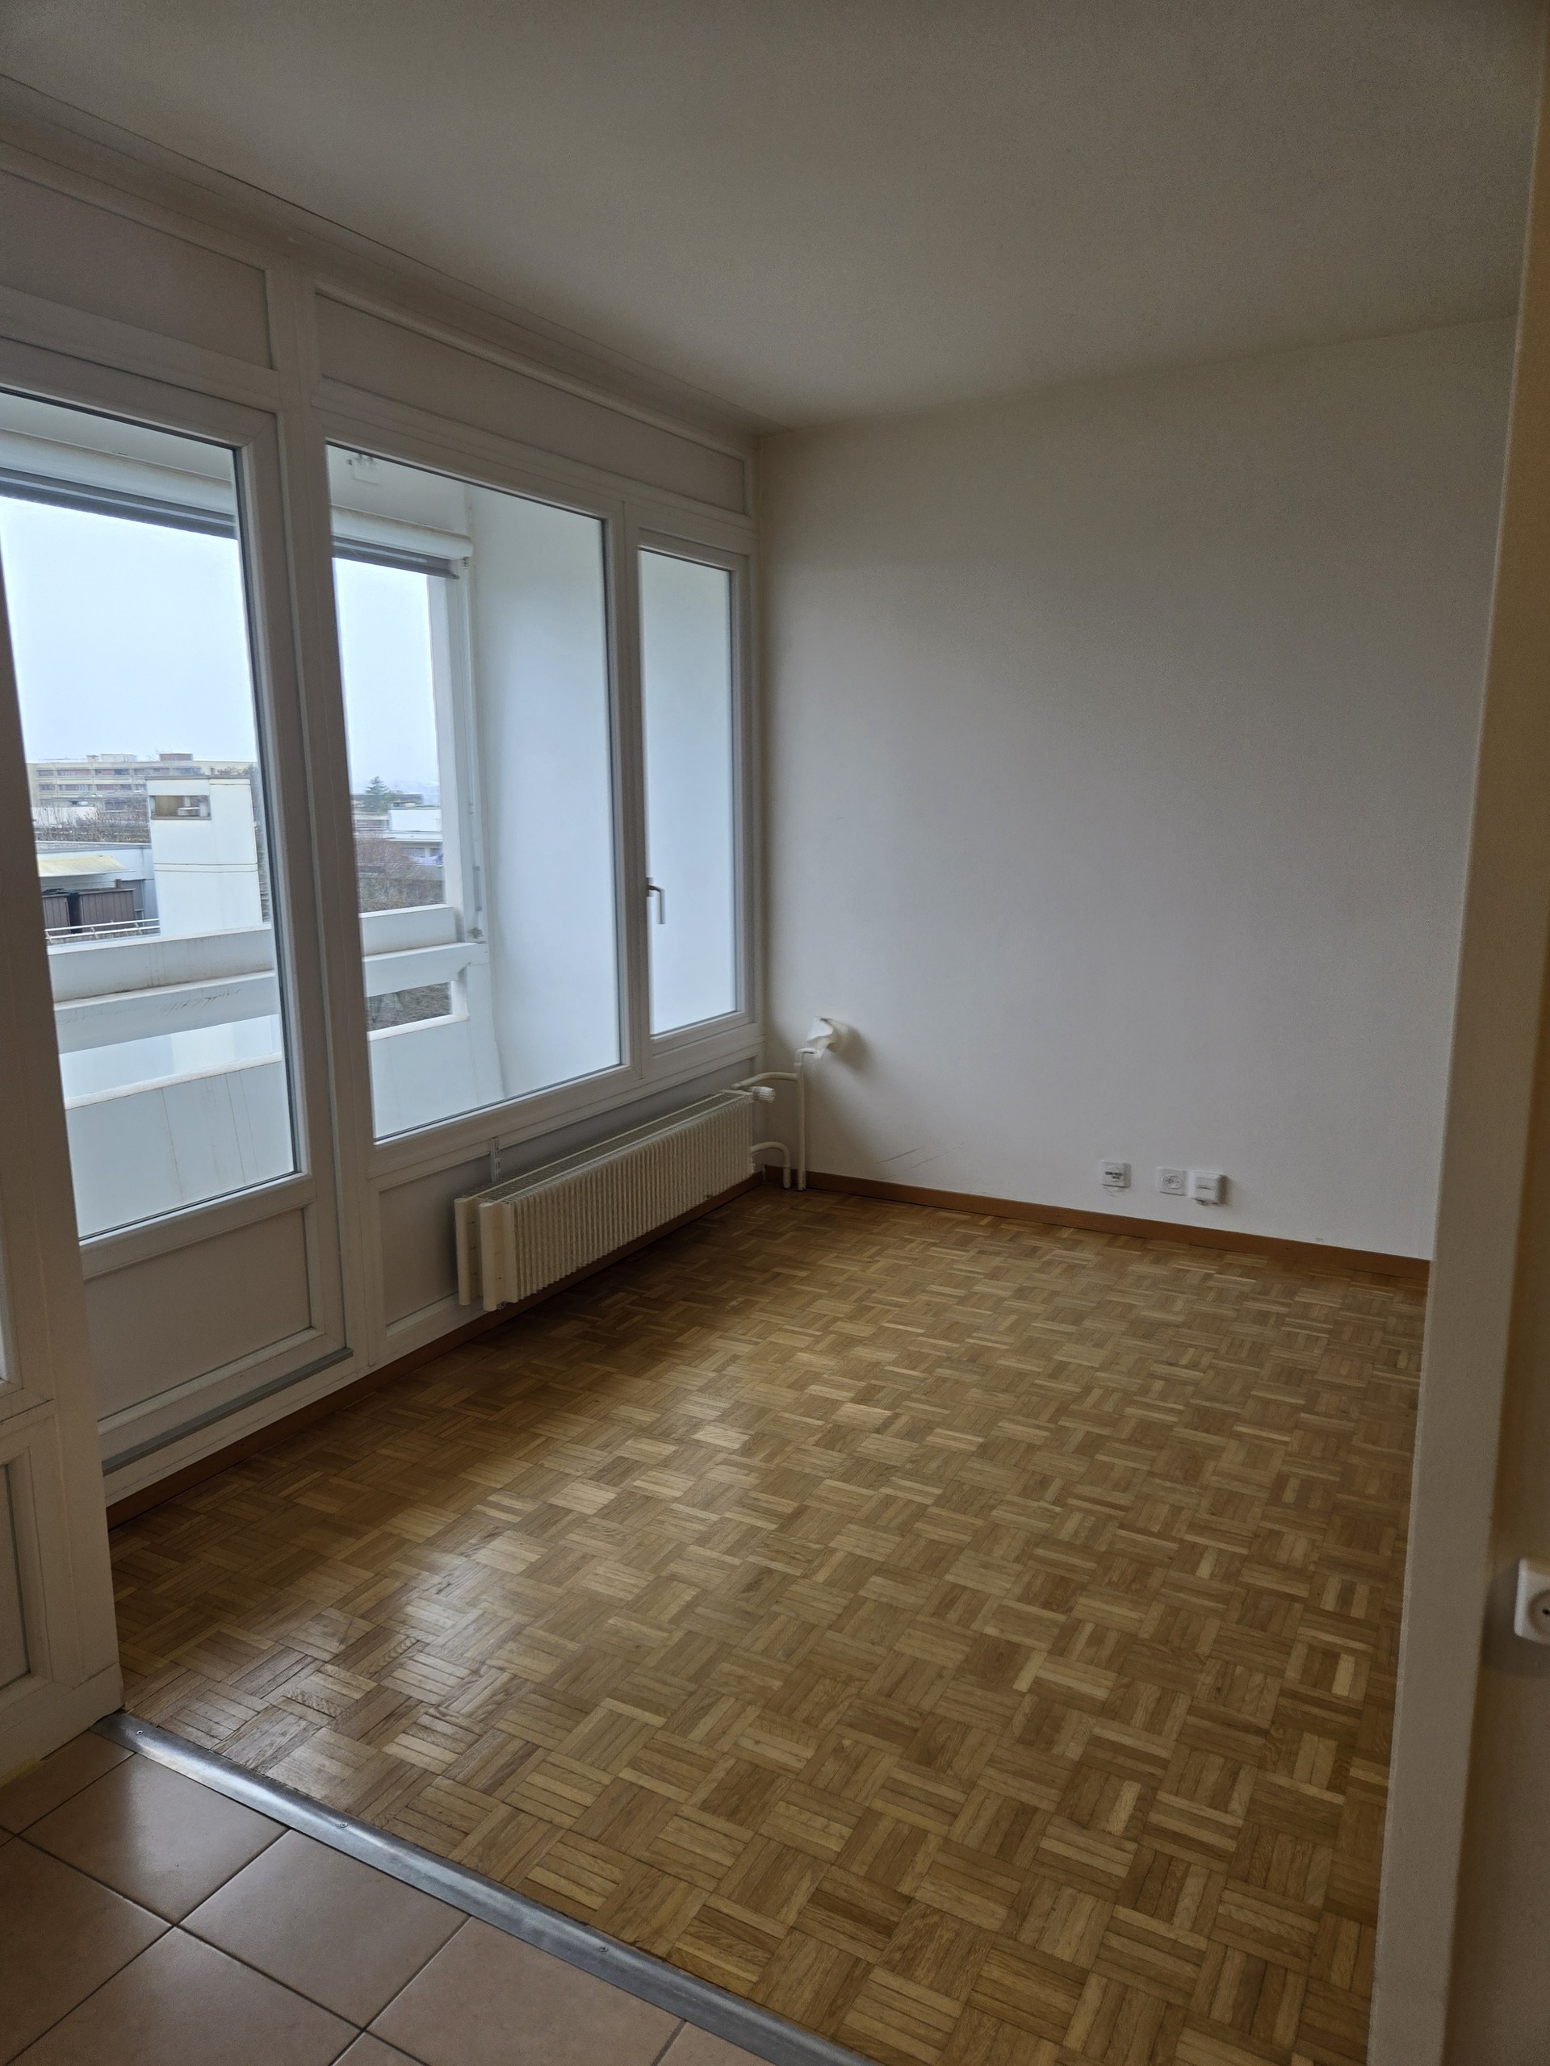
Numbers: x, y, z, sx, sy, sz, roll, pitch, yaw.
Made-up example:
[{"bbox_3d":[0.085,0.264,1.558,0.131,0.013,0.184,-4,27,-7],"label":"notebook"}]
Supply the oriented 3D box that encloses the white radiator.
[{"bbox_3d":[-0.441,0.457,4.061,0.173,0.284,1.278,5,12,28],"label":"white radiator"}]

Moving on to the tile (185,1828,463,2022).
[{"bbox_3d":[-0.596,1.181,1.818,0.327,0.012,0.192,5,12,28],"label":"tile"}]

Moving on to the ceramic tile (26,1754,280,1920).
[{"bbox_3d":[-0.890,1.156,1.975,0.333,0.012,0.194,5,12,28],"label":"ceramic tile"}]

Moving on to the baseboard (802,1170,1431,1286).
[{"bbox_3d":[1.004,0.619,4.543,2.150,0.062,0.015,5,12,28],"label":"baseboard"}]

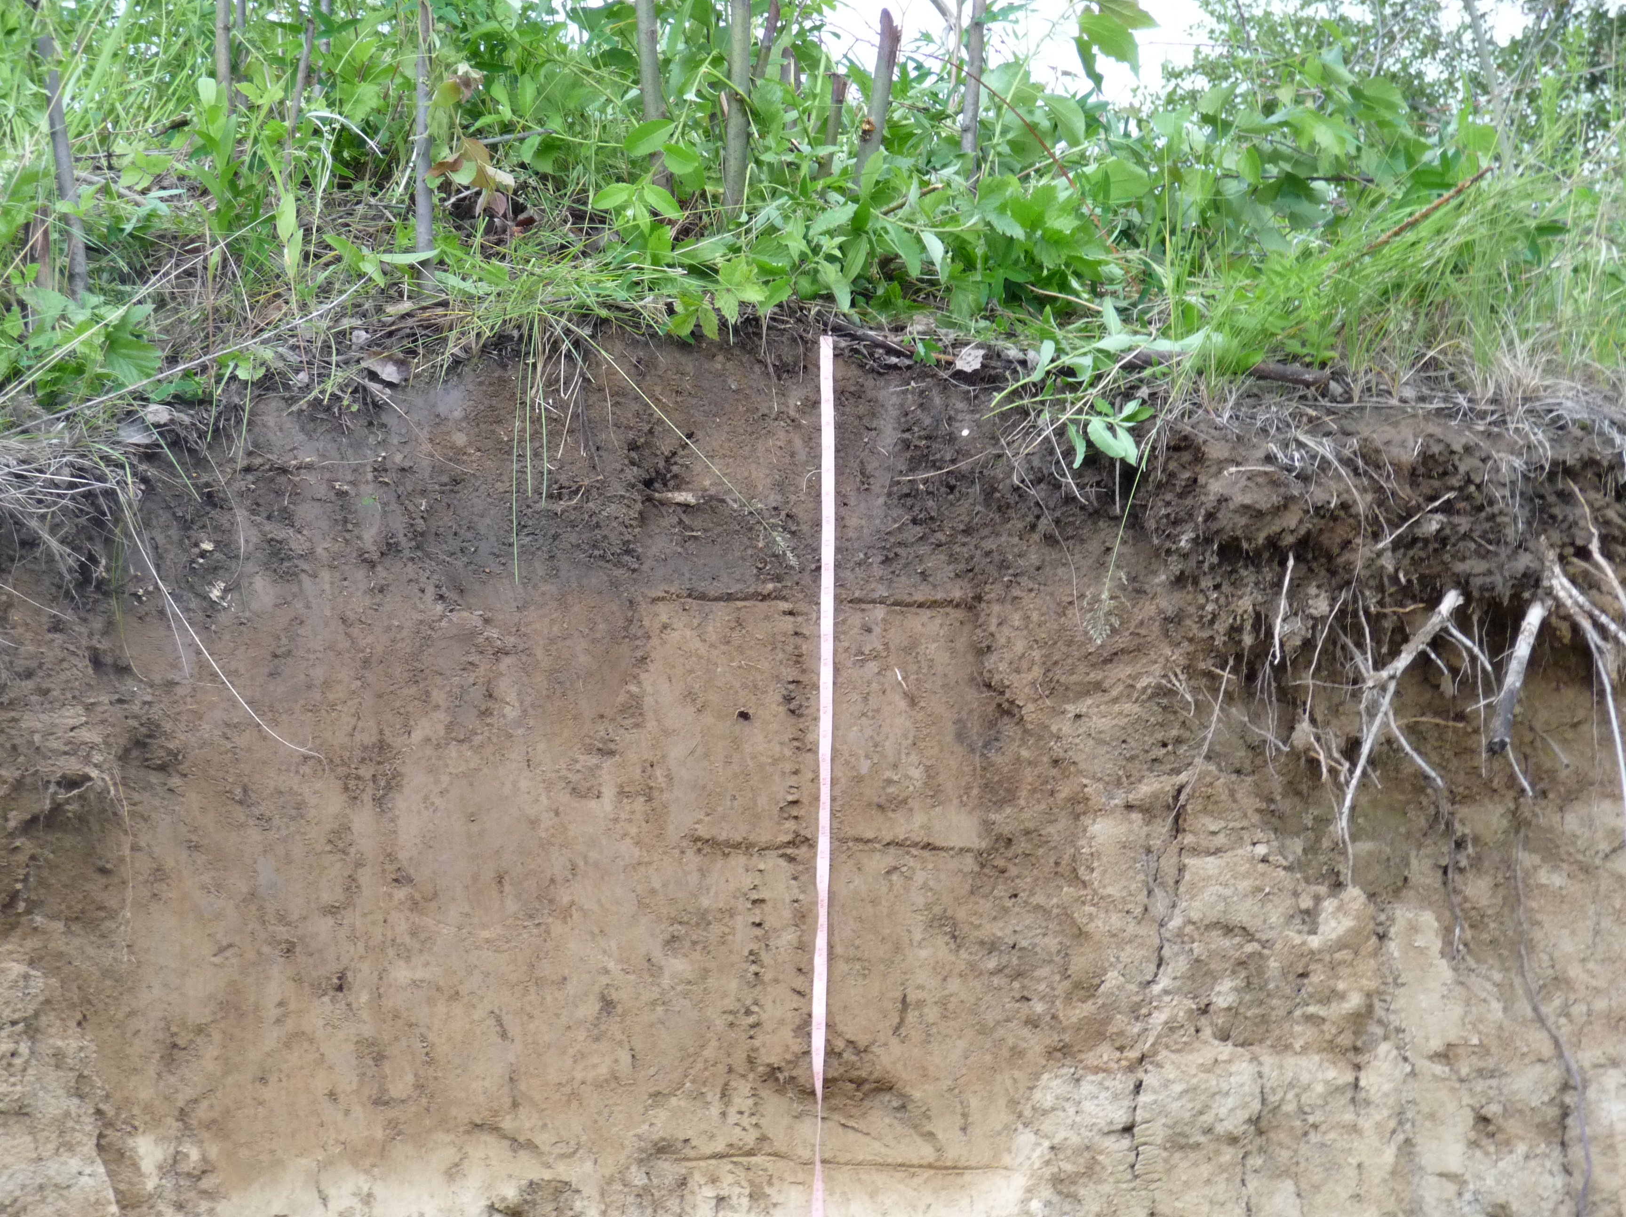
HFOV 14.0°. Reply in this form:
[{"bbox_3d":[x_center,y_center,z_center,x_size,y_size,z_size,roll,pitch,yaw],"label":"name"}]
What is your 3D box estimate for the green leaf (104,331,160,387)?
[{"bbox_3d":[-0.704,-0.259,6.850,0.059,0.057,0.022,0,-17,-6],"label":"green leaf"}]

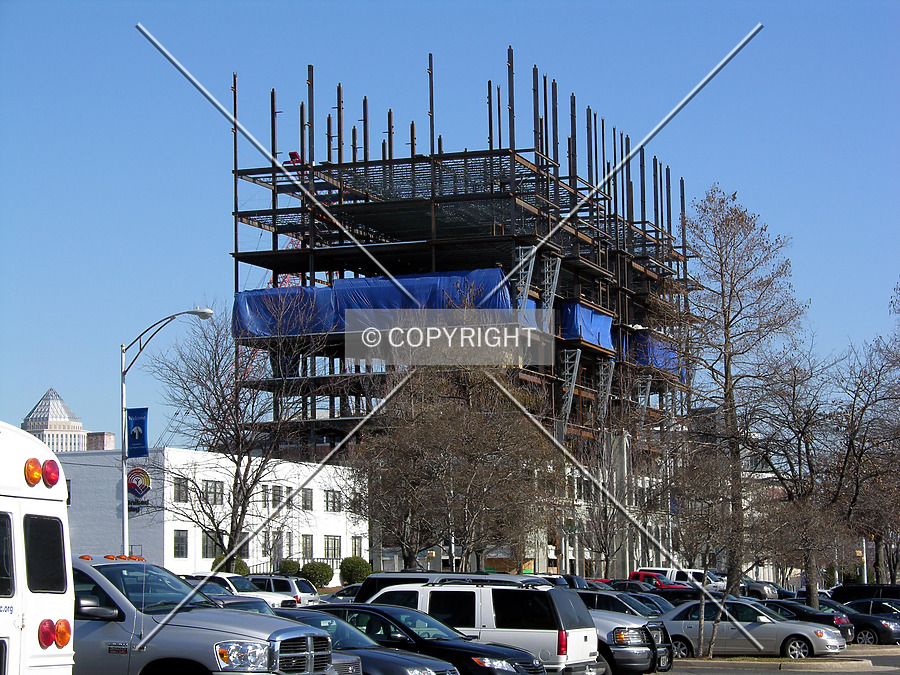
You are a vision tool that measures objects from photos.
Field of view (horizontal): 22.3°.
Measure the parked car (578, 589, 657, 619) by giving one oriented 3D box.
[{"bbox_3d":[4.053,7.584,60.913,4.850,1.650,1.870,-3,-6,19],"label":"parked car"}]

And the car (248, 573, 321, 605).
[{"bbox_3d":[-6.878,8.918,77.406,4.650,1.770,1.820,-3,-6,19],"label":"car"}]

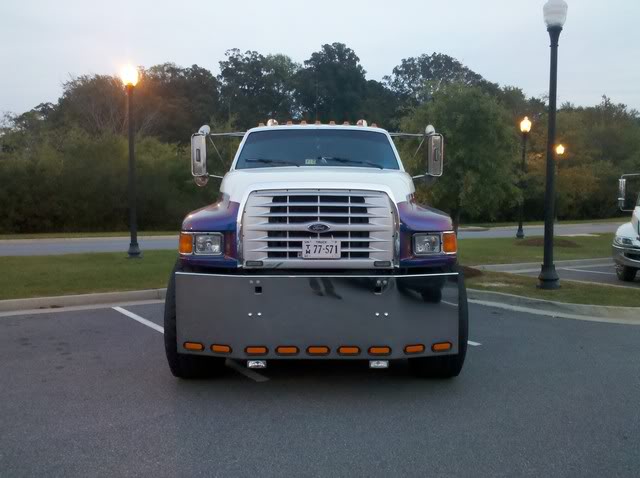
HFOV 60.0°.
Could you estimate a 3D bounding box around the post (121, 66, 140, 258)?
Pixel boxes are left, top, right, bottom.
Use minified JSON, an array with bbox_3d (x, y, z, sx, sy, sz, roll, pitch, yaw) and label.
[{"bbox_3d":[-4.950,-2.029,14.600,0.430,5.102,0.430,0,4,0],"label":"post"}]

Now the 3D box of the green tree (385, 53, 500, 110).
[{"bbox_3d":[10.848,-9.109,49.519,10.300,14.845,9.000,0,4,0],"label":"green tree"}]

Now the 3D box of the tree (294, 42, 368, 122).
[{"bbox_3d":[0.936,-8.719,45.536,7.000,14.576,7.000,0,4,0],"label":"tree"}]

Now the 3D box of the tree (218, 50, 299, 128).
[{"bbox_3d":[-4.901,-8.201,44.567,7.000,13.667,7.000,0,4,0],"label":"tree"}]

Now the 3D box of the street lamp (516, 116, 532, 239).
[{"bbox_3d":[8.579,-2.572,23.283,0.480,5.095,0.480,0,4,0],"label":"street lamp"}]

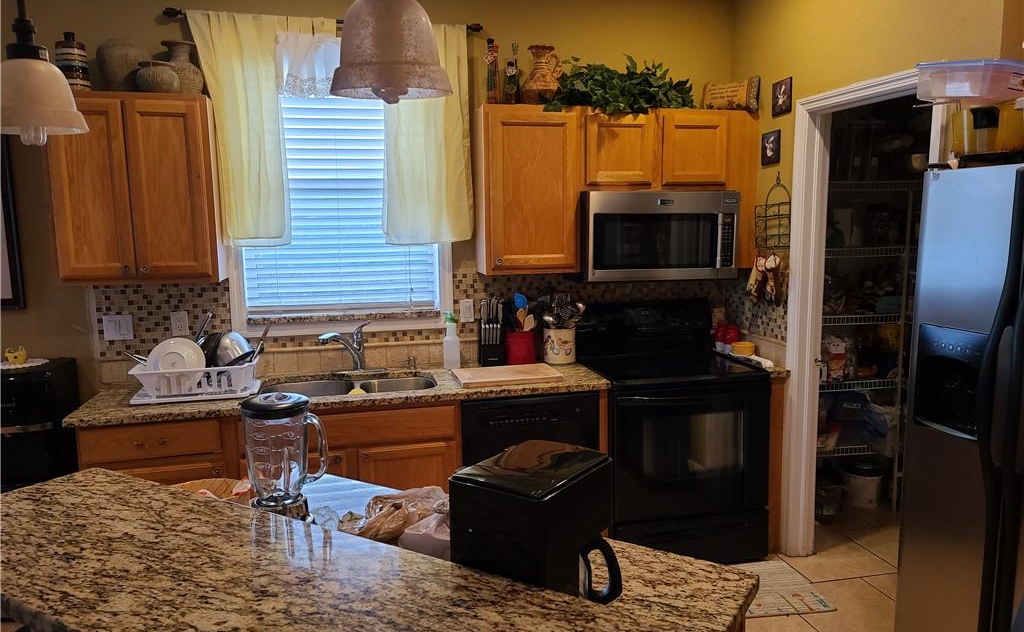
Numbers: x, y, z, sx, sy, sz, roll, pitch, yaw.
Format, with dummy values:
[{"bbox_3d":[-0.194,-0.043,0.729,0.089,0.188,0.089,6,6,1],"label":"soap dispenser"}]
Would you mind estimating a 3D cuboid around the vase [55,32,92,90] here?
[{"bbox_3d":[-1.805,-1.030,3.071,0.138,0.280,0.138,-2,7,-13],"label":"vase"}]

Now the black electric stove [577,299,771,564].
[{"bbox_3d":[0.746,0.547,3.651,0.761,1.195,0.680,-2,7,-13],"label":"black electric stove"}]

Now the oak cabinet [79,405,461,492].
[{"bbox_3d":[-0.989,0.776,3.309,1.474,0.875,0.630,-2,7,-13],"label":"oak cabinet"}]

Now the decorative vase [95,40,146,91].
[{"bbox_3d":[-1.649,-1.034,3.134,0.190,0.268,0.190,-2,7,-13],"label":"decorative vase"}]

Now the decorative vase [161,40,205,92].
[{"bbox_3d":[-1.424,-1.048,3.196,0.172,0.273,0.172,-2,7,-13],"label":"decorative vase"}]

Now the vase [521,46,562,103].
[{"bbox_3d":[0.138,-1.127,3.511,0.196,0.307,0.180,-1,7,0],"label":"vase"}]

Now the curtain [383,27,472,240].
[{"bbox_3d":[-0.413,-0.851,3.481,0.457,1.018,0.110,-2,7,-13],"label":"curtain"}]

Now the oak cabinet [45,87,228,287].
[{"bbox_3d":[-1.587,-0.527,3.170,0.615,0.769,0.310,-2,7,-13],"label":"oak cabinet"}]

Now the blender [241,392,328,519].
[{"bbox_3d":[-0.465,0.341,1.522,0.182,0.355,0.175,-3,8,-18],"label":"blender"}]

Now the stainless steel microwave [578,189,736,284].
[{"bbox_3d":[0.681,-0.398,3.676,0.757,0.415,0.405,-2,7,-13],"label":"stainless steel microwave"}]

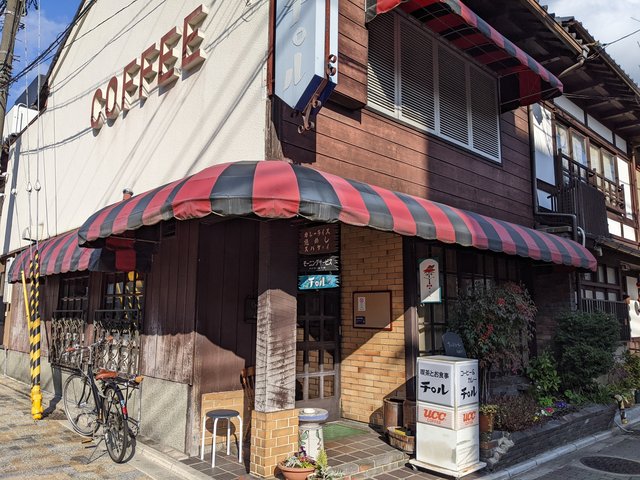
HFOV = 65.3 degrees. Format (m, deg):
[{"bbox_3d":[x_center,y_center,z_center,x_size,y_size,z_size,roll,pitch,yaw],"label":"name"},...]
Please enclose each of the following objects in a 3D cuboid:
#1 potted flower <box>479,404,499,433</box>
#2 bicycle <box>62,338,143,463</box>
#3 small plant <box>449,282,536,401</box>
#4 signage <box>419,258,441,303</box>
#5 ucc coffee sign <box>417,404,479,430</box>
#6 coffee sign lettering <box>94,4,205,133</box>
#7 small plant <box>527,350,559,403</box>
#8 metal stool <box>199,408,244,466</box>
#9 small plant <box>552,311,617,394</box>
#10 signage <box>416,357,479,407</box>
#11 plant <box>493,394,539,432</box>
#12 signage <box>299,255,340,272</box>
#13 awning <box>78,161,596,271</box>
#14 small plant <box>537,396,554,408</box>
[{"bbox_3d":[1.642,1.756,4.910,0.210,0.265,0.210,9,-12,-42],"label":"potted flower"},{"bbox_3d":[-2.196,1.519,4.919,0.560,1.040,1.815,7,-11,-38],"label":"bicycle"},{"bbox_3d":[1.973,1.201,5.807,1.020,1.420,0.920,8,-11,-43],"label":"small plant"},{"bbox_3d":[1.189,0.439,5.359,0.060,0.475,0.255,9,-12,-42],"label":"signage"},{"bbox_3d":[1.095,1.488,4.311,0.350,0.185,0.400,8,-11,-43],"label":"ucc coffee sign"},{"bbox_3d":[-2.459,-2.177,6.826,0.090,0.644,3.341,9,-12,-43],"label":"coffee sign lettering"},{"bbox_3d":[2.791,1.718,6.251,0.450,0.620,0.420,8,-11,-43],"label":"small plant"},{"bbox_3d":[-0.885,1.783,4.515,0.315,0.424,0.315,1,-8,0],"label":"metal stool"},{"bbox_3d":[3.773,1.585,7.095,0.860,1.120,0.780,9,-12,-42],"label":"small plant"},{"bbox_3d":[1.097,1.222,4.350,0.350,0.354,0.400,8,-11,-43],"label":"signage"},{"bbox_3d":[2.010,1.750,5.240,0.490,0.320,0.400,8,-11,-43],"label":"plant"},{"bbox_3d":[-0.024,0.208,4.130,0.030,0.135,0.500,9,-12,-42],"label":"signage"},{"bbox_3d":[0.728,-0.113,5.788,5.756,0.713,2.567,9,-12,-42],"label":"awning"},{"bbox_3d":[2.832,2.041,6.270,0.210,0.150,0.190,9,-12,-42],"label":"small plant"}]

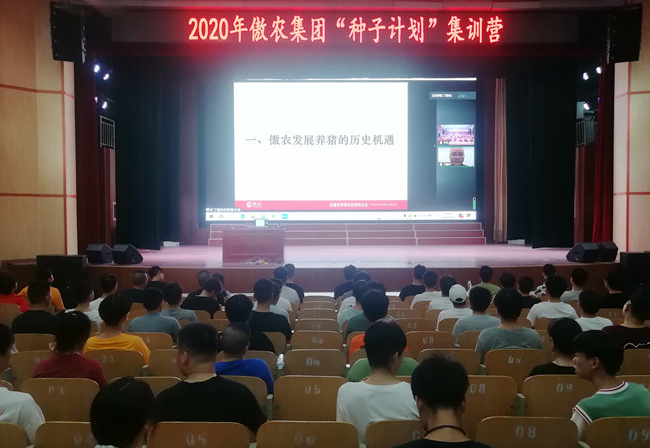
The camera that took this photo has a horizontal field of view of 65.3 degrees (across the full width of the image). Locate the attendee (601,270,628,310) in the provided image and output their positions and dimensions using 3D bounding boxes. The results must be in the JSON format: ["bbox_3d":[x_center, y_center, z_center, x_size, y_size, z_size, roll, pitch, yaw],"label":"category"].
[{"bbox_3d":[3.609,1.214,6.575,0.500,1.267,0.680,0,2,0],"label":"attendee"}]

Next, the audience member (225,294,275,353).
[{"bbox_3d":[-0.658,1.216,4.387,0.520,1.285,0.720,0,2,0],"label":"audience member"}]

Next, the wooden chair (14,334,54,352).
[{"bbox_3d":[-2.656,1.438,4.951,0.520,0.840,0.500,0,2,0],"label":"wooden chair"}]

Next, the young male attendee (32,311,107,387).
[{"bbox_3d":[-1.694,1.207,3.601,0.500,1.259,0.720,0,2,0],"label":"young male attendee"}]

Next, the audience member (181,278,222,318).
[{"bbox_3d":[-1.616,1.329,6.937,0.540,1.224,0.750,0,1,6],"label":"audience member"}]

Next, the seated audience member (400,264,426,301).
[{"bbox_3d":[1.530,1.324,8.564,0.550,1.319,0.750,0,1,0],"label":"seated audience member"}]

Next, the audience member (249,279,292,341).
[{"bbox_3d":[-0.587,1.211,5.314,0.520,1.340,0.750,0,1,0],"label":"audience member"}]

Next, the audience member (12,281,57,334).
[{"bbox_3d":[-2.712,1.190,5.089,0.520,1.327,0.680,0,2,0],"label":"audience member"}]

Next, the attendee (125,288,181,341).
[{"bbox_3d":[-1.672,1.258,5.173,0.510,1.268,0.720,0,2,0],"label":"attendee"}]

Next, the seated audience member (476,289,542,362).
[{"bbox_3d":[1.512,1.184,4.388,0.530,1.319,0.720,0,2,0],"label":"seated audience member"}]

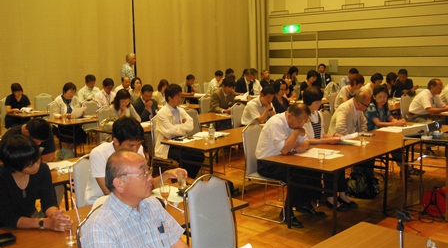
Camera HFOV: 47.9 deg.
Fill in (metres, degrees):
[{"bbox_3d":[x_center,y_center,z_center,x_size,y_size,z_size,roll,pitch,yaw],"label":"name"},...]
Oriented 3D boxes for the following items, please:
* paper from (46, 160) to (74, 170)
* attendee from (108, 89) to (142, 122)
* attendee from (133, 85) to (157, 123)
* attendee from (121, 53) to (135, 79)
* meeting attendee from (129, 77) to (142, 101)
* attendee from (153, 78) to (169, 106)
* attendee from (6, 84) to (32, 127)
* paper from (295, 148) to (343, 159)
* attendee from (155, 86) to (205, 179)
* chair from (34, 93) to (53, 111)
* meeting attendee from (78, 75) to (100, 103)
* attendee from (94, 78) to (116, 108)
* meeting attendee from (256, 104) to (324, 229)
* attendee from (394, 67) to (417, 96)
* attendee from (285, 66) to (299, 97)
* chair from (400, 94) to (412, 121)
[{"bbox_3d":[-1.520,0.367,4.549,0.300,0.008,0.240,6,11,43],"label":"paper"},{"bbox_3d":[-1.417,0.095,7.270,0.500,1.190,0.720,-8,10,-39],"label":"attendee"},{"bbox_3d":[-1.099,0.023,7.777,0.741,1.238,0.497,7,11,44],"label":"attendee"},{"bbox_3d":[-2.266,-0.826,12.118,0.360,1.720,0.480,3,9,30],"label":"attendee"},{"bbox_3d":[-1.487,-0.195,9.150,0.780,1.260,0.500,6,11,43],"label":"meeting attendee"},{"bbox_3d":[-1.085,-0.232,9.578,0.780,1.200,0.500,6,11,43],"label":"attendee"},{"bbox_3d":[-3.796,-0.180,9.461,0.750,1.200,0.500,7,11,44],"label":"attendee"},{"bbox_3d":[0.977,0.297,5.093,0.439,0.012,0.419,7,11,44],"label":"paper"},{"bbox_3d":[-0.516,0.172,6.296,0.819,1.331,0.526,7,11,44],"label":"attendee"},{"bbox_3d":[-3.456,-0.141,10.103,0.540,0.940,0.440,7,11,44],"label":"chair"},{"bbox_3d":[-2.564,-0.290,9.963,0.780,1.270,0.500,6,11,43],"label":"meeting attendee"},{"bbox_3d":[-2.211,-0.262,9.889,0.780,1.220,0.500,6,11,43],"label":"attendee"},{"bbox_3d":[0.637,0.374,5.197,0.722,1.190,0.536,7,11,44],"label":"meeting attendee"},{"bbox_3d":[3.782,-0.501,10.596,0.520,1.260,0.680,-1,8,3],"label":"attendee"},{"bbox_3d":[1.877,-0.780,12.807,0.700,1.280,0.480,6,11,43],"label":"attendee"},{"bbox_3d":[3.258,0.001,8.318,0.566,0.941,0.468,7,11,44],"label":"chair"}]

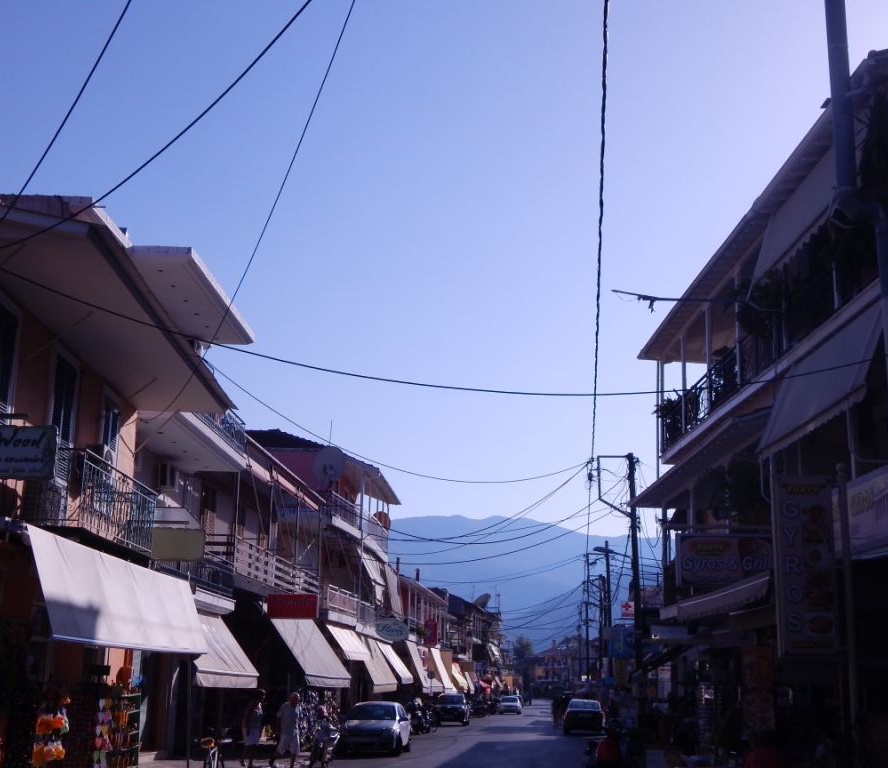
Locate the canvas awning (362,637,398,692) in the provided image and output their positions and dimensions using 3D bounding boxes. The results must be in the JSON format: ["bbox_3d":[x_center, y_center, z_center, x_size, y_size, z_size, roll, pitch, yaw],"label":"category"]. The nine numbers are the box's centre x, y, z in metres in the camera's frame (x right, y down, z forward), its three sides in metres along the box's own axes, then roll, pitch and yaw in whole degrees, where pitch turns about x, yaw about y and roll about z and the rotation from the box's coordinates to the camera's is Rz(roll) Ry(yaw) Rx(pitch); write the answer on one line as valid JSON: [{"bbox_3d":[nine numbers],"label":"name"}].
[{"bbox_3d":[-2.674,10.858,49.589,0.992,2.145,6.617,-1,-14,5],"label":"canvas awning"}]

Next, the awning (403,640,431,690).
[{"bbox_3d":[-1.228,14.439,64.665,0.878,2.470,4.589,-1,-14,5],"label":"awning"}]

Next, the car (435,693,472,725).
[{"bbox_3d":[0.554,18.365,71.814,1.630,1.700,3.850,-1,-14,4],"label":"car"}]

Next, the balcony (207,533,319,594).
[{"bbox_3d":[-5.044,5.488,35.201,1.190,1.215,11.128,-1,-14,4],"label":"balcony"}]

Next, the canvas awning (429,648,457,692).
[{"bbox_3d":[-0.060,17.480,77.569,0.906,2.630,5.119,-1,-14,6],"label":"canvas awning"}]

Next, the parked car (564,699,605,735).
[{"bbox_3d":[6.205,14.733,56.332,1.740,1.430,4.450,-1,-14,4],"label":"parked car"}]

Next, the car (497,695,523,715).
[{"bbox_3d":[5.733,27.591,109.163,1.700,1.450,4.200,-1,-14,5],"label":"car"}]

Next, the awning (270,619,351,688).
[{"bbox_3d":[-3.745,7.319,35.218,1.241,2.104,7.420,-1,-14,4],"label":"awning"}]

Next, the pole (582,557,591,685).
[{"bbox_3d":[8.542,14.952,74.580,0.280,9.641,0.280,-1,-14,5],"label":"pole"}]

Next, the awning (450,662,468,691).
[{"bbox_3d":[1.022,20.216,88.222,0.727,1.775,5.115,-2,-14,6],"label":"awning"}]

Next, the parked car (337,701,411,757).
[{"bbox_3d":[-1.949,9.904,36.566,1.680,1.460,3.950,-1,-14,3],"label":"parked car"}]

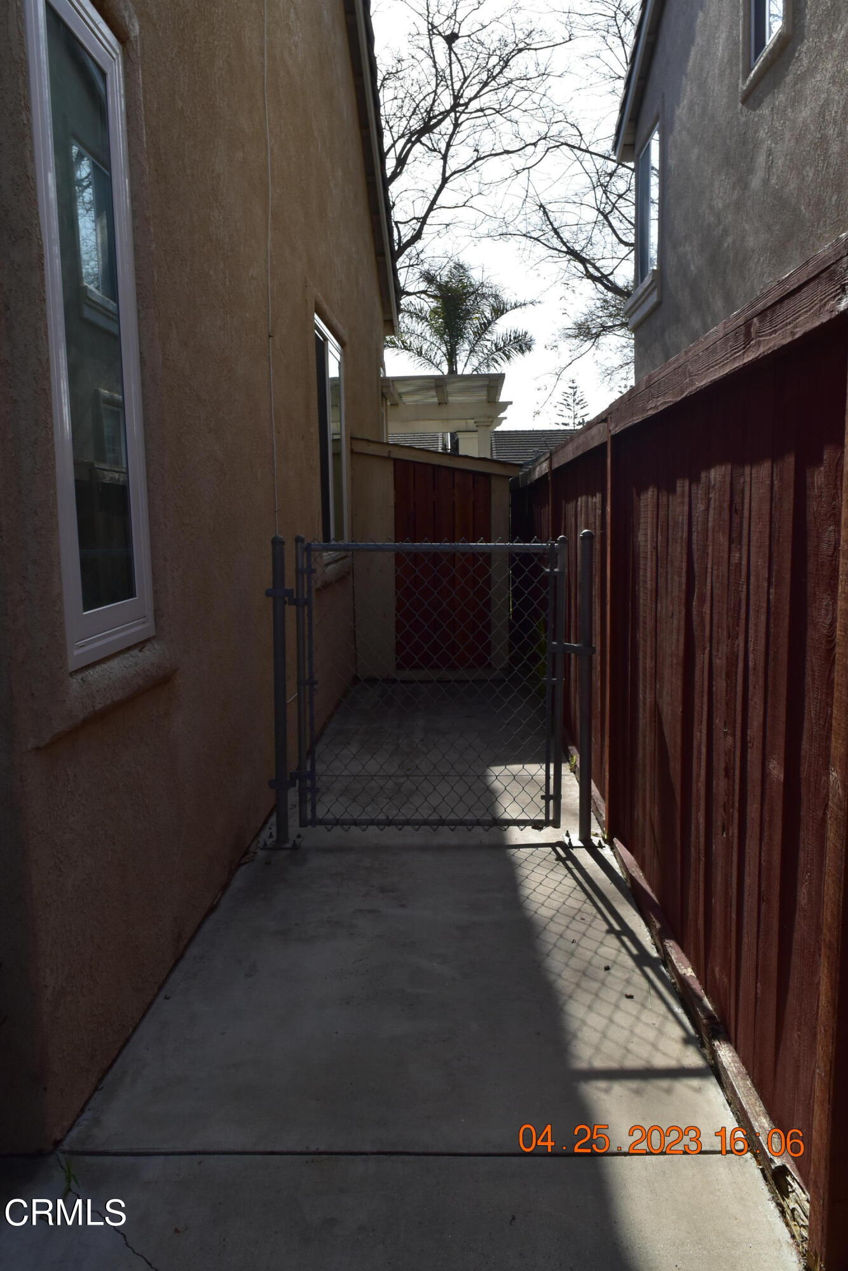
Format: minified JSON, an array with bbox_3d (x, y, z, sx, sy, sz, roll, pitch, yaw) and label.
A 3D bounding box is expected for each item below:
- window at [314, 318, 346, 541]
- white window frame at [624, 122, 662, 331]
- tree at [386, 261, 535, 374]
[{"bbox_3d":[-0.710,-1.422,7.232,0.100,1.690,1.670,-1,8,2],"label":"window"},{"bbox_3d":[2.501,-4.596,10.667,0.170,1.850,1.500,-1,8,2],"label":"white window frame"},{"bbox_3d":[0.657,-4.682,20.554,3.900,7.000,3.900,-1,8,2],"label":"tree"}]

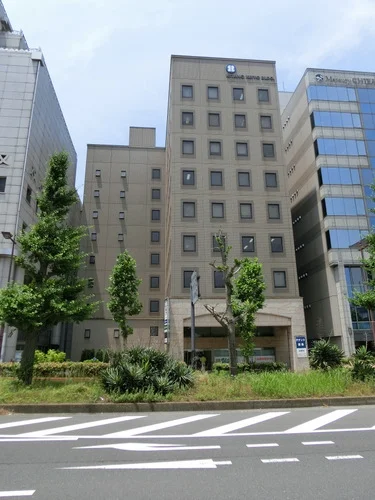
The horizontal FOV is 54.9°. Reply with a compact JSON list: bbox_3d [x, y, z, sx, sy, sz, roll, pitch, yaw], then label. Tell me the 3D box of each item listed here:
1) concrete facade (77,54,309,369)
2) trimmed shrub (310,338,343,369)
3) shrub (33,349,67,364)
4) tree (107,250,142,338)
[{"bbox_3d":[-2.687,-2.135,45.102,23.040,32.800,25.000,1,-17,-4],"label":"concrete facade"},{"bbox_3d":[7.743,5.998,19.774,1.860,2.130,1.810,1,-17,-4],"label":"trimmed shrub"},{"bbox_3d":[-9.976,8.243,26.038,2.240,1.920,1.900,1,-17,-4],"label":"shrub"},{"bbox_3d":[-4.561,4.363,25.017,2.360,8.870,2.360,1,-17,-4],"label":"tree"}]

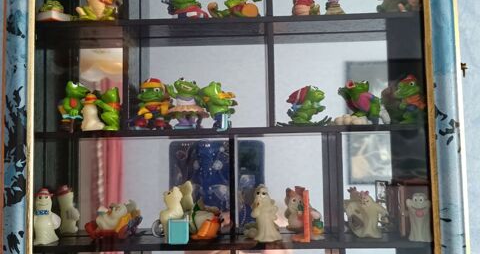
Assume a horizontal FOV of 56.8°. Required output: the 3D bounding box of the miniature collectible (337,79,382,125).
[{"bbox_3d":[0.090,-0.019,0.335,0.029,0.035,0.020,0,-4,-15],"label":"miniature collectible"}]

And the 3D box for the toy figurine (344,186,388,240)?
[{"bbox_3d":[0.095,0.064,0.331,0.031,0.036,0.022,-3,-4,25],"label":"toy figurine"}]

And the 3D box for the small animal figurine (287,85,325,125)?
[{"bbox_3d":[0.051,-0.016,0.336,0.031,0.031,0.022,-3,-4,24],"label":"small animal figurine"}]

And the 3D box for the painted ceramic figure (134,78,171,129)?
[{"bbox_3d":[-0.067,-0.017,0.340,0.025,0.040,0.023,-2,-4,8],"label":"painted ceramic figure"}]

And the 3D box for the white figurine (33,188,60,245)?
[{"bbox_3d":[-0.146,0.067,0.337,0.021,0.040,0.020,-1,-4,-5],"label":"white figurine"}]

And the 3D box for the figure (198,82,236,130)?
[{"bbox_3d":[-0.016,-0.015,0.338,0.028,0.037,0.022,-1,-4,5],"label":"figure"}]

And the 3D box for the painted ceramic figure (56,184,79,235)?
[{"bbox_3d":[-0.154,0.073,0.398,0.020,0.042,0.018,-2,-4,12],"label":"painted ceramic figure"}]

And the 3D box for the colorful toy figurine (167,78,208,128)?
[{"bbox_3d":[-0.041,-0.017,0.348,0.032,0.040,0.026,-1,-4,-6],"label":"colorful toy figurine"}]

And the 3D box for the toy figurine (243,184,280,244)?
[{"bbox_3d":[0.019,0.064,0.330,0.024,0.041,0.022,-2,-4,19],"label":"toy figurine"}]

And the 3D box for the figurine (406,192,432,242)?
[{"bbox_3d":[0.134,0.065,0.333,0.020,0.036,0.016,-2,-4,10],"label":"figurine"}]

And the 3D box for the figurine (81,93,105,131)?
[{"bbox_3d":[-0.113,-0.011,0.341,0.016,0.030,0.016,-3,-4,22],"label":"figurine"}]

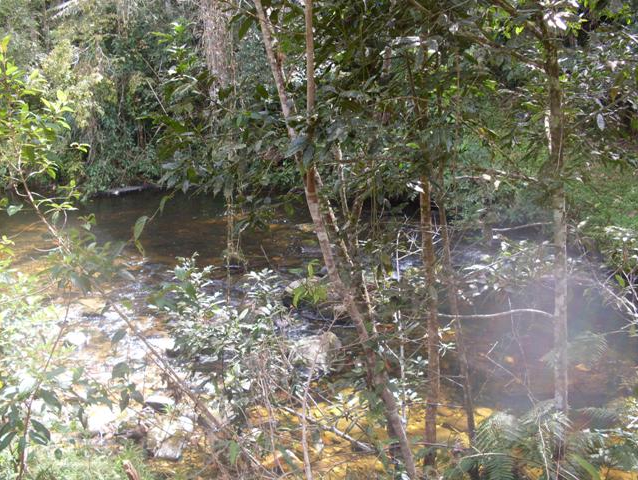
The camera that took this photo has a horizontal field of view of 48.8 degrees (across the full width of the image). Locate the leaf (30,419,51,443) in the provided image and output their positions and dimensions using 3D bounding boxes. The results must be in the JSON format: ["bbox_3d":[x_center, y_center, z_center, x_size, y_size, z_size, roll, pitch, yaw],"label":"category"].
[{"bbox_3d":[-1.070,0.732,2.700,0.038,0.112,0.025,-44,0,0],"label":"leaf"}]

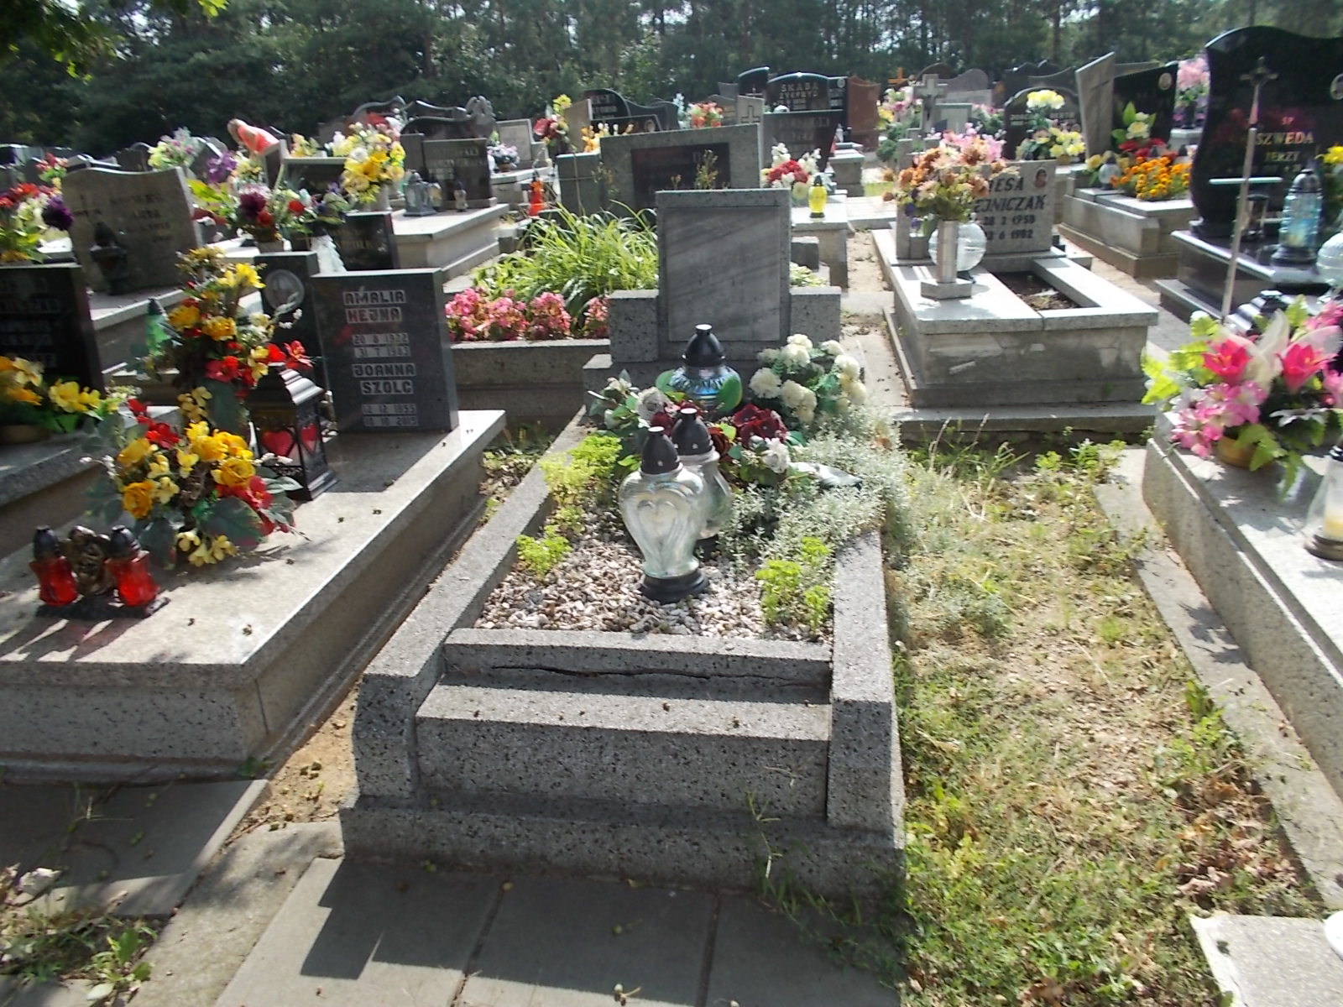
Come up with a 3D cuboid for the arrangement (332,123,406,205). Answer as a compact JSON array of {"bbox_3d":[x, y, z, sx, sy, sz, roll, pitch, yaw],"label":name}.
[{"bbox_3d":[-2.751,-3.077,9.200,0.600,0.720,0.480,2,23,10],"label":"arrangement"}]

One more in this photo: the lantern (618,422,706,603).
[{"bbox_3d":[-0.017,0.011,2.075,0.182,0.355,0.165,-3,21,0],"label":"lantern"}]

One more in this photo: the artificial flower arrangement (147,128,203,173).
[{"bbox_3d":[-4.182,-2.975,8.500,0.420,0.370,0.360,2,23,10],"label":"artificial flower arrangement"}]

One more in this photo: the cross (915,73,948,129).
[{"bbox_3d":[2.837,-4.388,11.000,0.360,0.620,0.130,2,23,10],"label":"cross"}]

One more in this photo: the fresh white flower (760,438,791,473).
[{"bbox_3d":[0.260,-0.119,2.520,0.075,0.080,0.075,2,23,10],"label":"fresh white flower"}]

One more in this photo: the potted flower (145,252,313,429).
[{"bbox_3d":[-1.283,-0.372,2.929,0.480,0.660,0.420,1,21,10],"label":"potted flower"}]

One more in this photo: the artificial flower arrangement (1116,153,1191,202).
[{"bbox_3d":[3.640,-2.454,7.600,0.580,0.300,0.450,2,23,10],"label":"artificial flower arrangement"}]

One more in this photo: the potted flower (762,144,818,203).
[{"bbox_3d":[0.922,-2.601,7.950,0.460,0.460,0.400,2,23,10],"label":"potted flower"}]

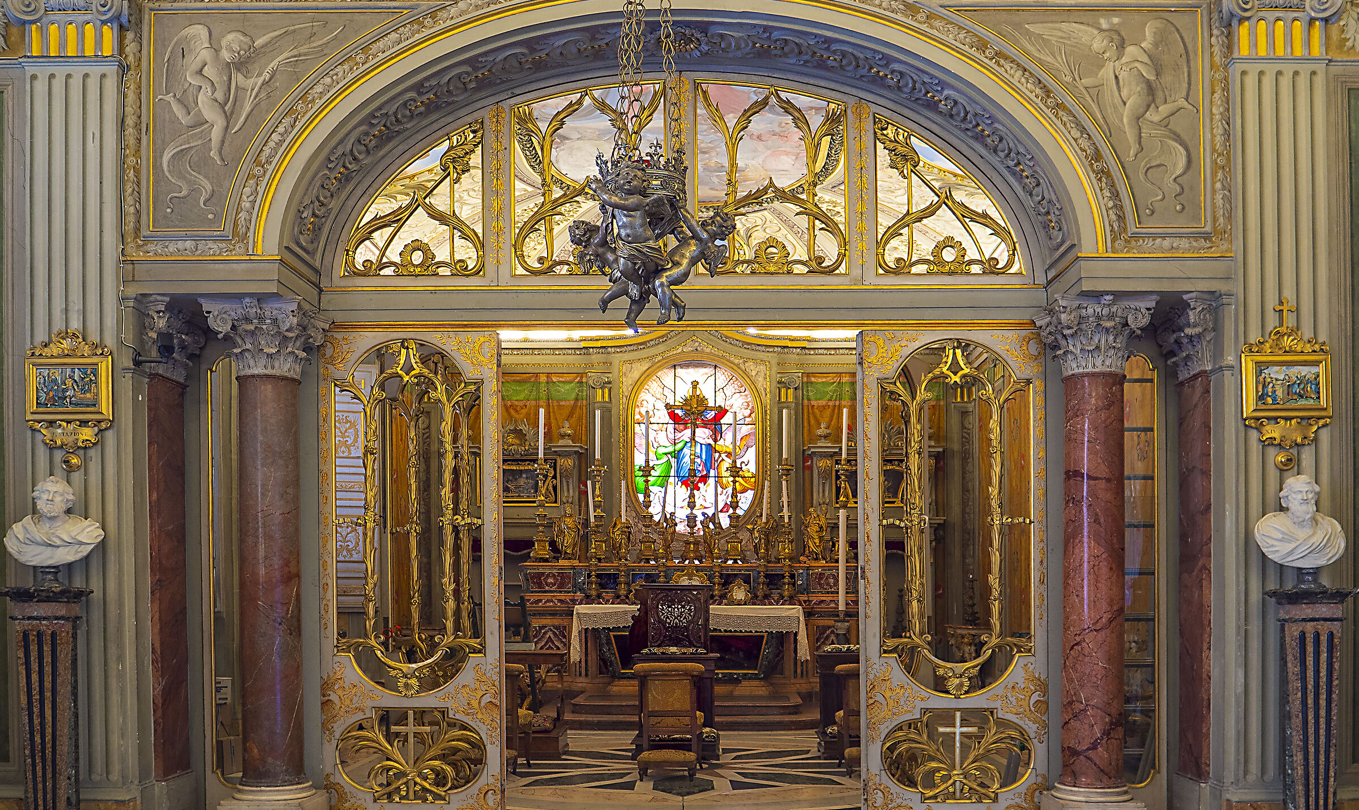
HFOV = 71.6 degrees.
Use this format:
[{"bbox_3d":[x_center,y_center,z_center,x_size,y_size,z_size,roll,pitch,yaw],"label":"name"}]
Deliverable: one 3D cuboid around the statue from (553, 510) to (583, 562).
[{"bbox_3d":[-1.361,1.594,11.500,0.340,0.635,0.240,0,-3,-3],"label":"statue"}]

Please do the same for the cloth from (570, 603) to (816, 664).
[{"bbox_3d":[0.125,2.689,11.100,2.760,0.640,0.650,0,-3,1],"label":"cloth"}]

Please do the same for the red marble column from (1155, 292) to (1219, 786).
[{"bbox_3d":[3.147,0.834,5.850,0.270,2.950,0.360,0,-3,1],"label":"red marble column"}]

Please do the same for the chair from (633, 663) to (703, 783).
[{"bbox_3d":[-0.085,2.530,7.550,0.540,0.860,0.600,0,-1,2],"label":"chair"}]

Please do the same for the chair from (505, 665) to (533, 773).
[{"bbox_3d":[-1.540,2.570,7.730,0.540,0.860,0.600,0,-1,2],"label":"chair"}]

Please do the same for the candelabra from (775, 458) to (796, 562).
[{"bbox_3d":[1.307,1.294,11.600,0.250,1.290,0.250,0,-3,0],"label":"candelabra"}]

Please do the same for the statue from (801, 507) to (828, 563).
[{"bbox_3d":[1.652,1.574,11.500,0.335,0.700,0.250,-1,-3,6],"label":"statue"}]

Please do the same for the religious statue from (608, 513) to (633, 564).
[{"bbox_3d":[-0.719,1.626,11.500,0.310,0.620,0.240,0,-3,-3],"label":"religious statue"}]

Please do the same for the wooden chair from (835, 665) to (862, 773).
[{"bbox_3d":[1.540,2.550,7.680,0.540,0.860,0.600,0,-1,2],"label":"wooden chair"}]

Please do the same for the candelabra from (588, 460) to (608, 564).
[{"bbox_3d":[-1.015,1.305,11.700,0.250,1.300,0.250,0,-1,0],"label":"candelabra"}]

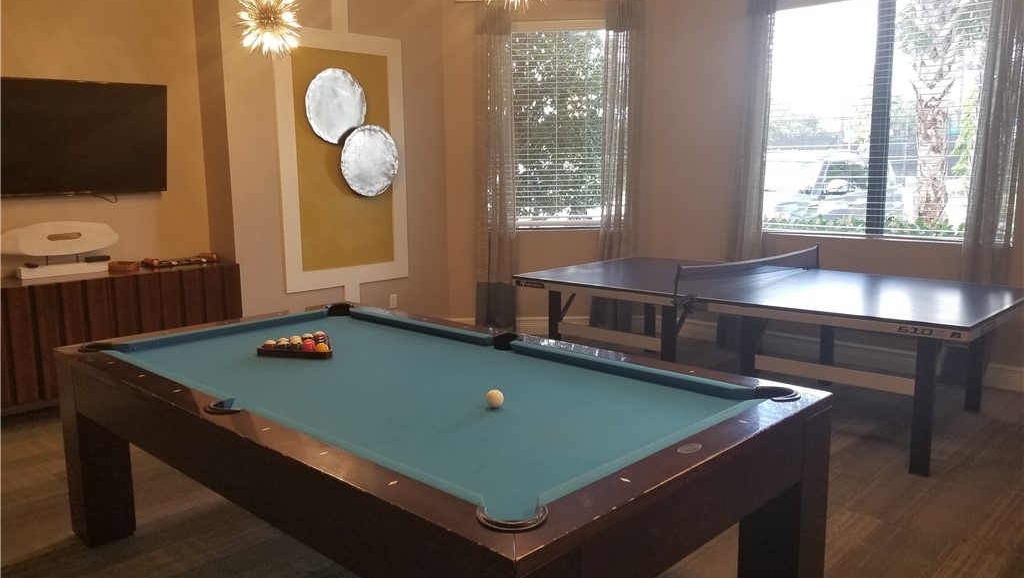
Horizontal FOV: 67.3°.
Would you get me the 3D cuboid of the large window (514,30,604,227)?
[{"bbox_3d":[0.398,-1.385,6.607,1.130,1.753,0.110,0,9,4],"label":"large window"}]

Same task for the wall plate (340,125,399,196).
[{"bbox_3d":[-1.126,-1.019,6.125,0.528,0.553,0.050,-8,12,-41],"label":"wall plate"}]

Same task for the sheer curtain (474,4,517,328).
[{"bbox_3d":[-0.146,-0.978,6.590,0.368,2.832,0.110,0,9,4],"label":"sheer curtain"}]

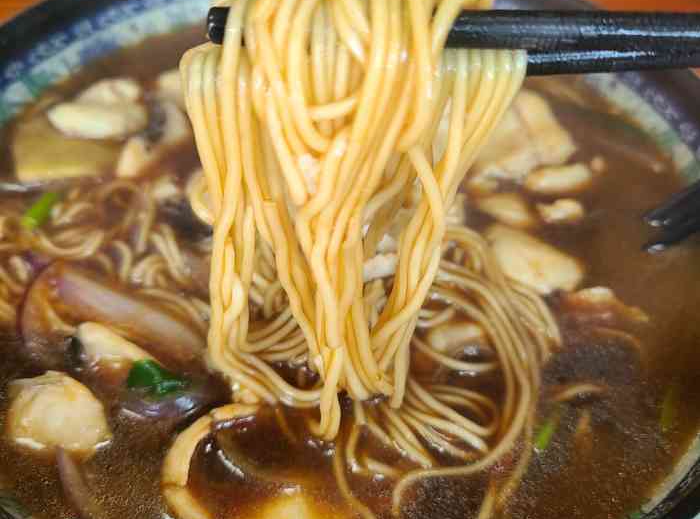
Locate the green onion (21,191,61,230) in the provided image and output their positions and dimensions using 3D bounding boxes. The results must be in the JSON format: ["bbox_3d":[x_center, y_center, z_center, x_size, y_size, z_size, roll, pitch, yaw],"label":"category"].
[{"bbox_3d":[-0.093,-0.015,0.211,0.005,0.004,0.014,16,50,11],"label":"green onion"}]

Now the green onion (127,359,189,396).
[{"bbox_3d":[-0.047,0.029,0.172,0.014,0.005,0.007,10,49,6],"label":"green onion"}]

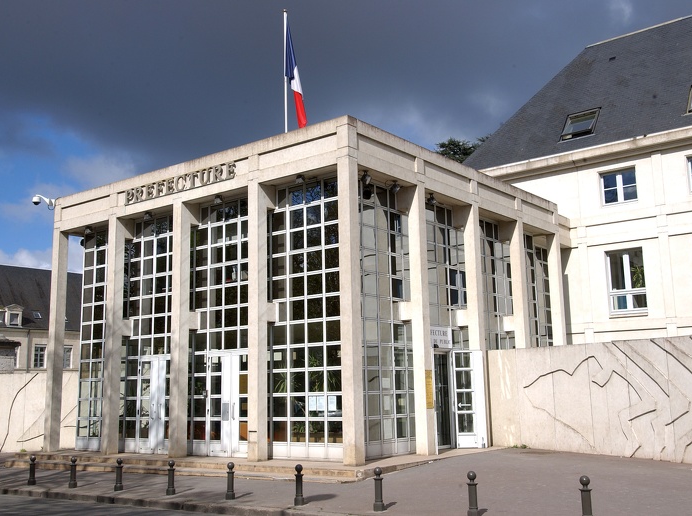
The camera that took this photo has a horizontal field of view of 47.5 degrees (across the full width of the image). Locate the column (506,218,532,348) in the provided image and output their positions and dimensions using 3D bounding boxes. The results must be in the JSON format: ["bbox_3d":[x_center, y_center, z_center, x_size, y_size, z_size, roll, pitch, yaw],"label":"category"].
[{"bbox_3d":[4.991,1.977,22.365,0.316,6.312,0.323,-9,-12,37],"label":"column"}]

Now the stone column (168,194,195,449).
[{"bbox_3d":[-4.062,1.647,19.333,0.323,6.312,0.316,-9,-12,37],"label":"stone column"}]

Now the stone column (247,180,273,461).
[{"bbox_3d":[-2.023,1.367,18.168,0.338,6.468,0.353,-9,-12,37],"label":"stone column"}]

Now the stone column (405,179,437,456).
[{"bbox_3d":[1.728,1.333,18.229,0.316,6.312,0.323,-9,-12,37],"label":"stone column"}]

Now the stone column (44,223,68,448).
[{"bbox_3d":[-8.273,2.294,22.554,0.323,6.312,0.316,-9,-12,37],"label":"stone column"}]

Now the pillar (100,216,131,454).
[{"bbox_3d":[-6.167,1.970,20.943,0.323,6.312,0.316,-9,-12,37],"label":"pillar"}]

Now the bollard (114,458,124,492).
[{"bbox_3d":[-4.306,4.115,14.961,0.141,0.598,0.141,-9,-12,37],"label":"bollard"}]

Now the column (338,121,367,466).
[{"bbox_3d":[0.087,0.629,16.218,0.308,7.084,0.316,-9,-12,37],"label":"column"}]

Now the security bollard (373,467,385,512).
[{"bbox_3d":[0.470,3.268,11.108,0.142,0.590,0.142,-1,-10,0],"label":"security bollard"}]

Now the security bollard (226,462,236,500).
[{"bbox_3d":[-1.896,3.676,12.950,0.142,0.590,0.142,-1,-10,0],"label":"security bollard"}]

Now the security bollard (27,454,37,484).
[{"bbox_3d":[-6.673,4.524,16.758,0.141,0.598,0.141,-9,-12,37],"label":"security bollard"}]

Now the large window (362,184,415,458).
[{"bbox_3d":[0.794,1.446,18.667,0.088,6.365,2.646,-9,-12,37],"label":"large window"}]

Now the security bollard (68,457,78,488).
[{"bbox_3d":[-5.473,4.310,15.809,0.141,0.598,0.141,-9,-12,37],"label":"security bollard"}]

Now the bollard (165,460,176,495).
[{"bbox_3d":[-3.079,3.880,13.871,0.142,0.590,0.142,-9,-12,37],"label":"bollard"}]

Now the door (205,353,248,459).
[{"bbox_3d":[-2.753,3.527,19.020,1.544,2.528,0.088,-9,-12,37],"label":"door"}]

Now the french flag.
[{"bbox_3d":[-1.168,-4.243,18.364,0.485,2.650,0.353,-1,-10,0],"label":"french flag"}]

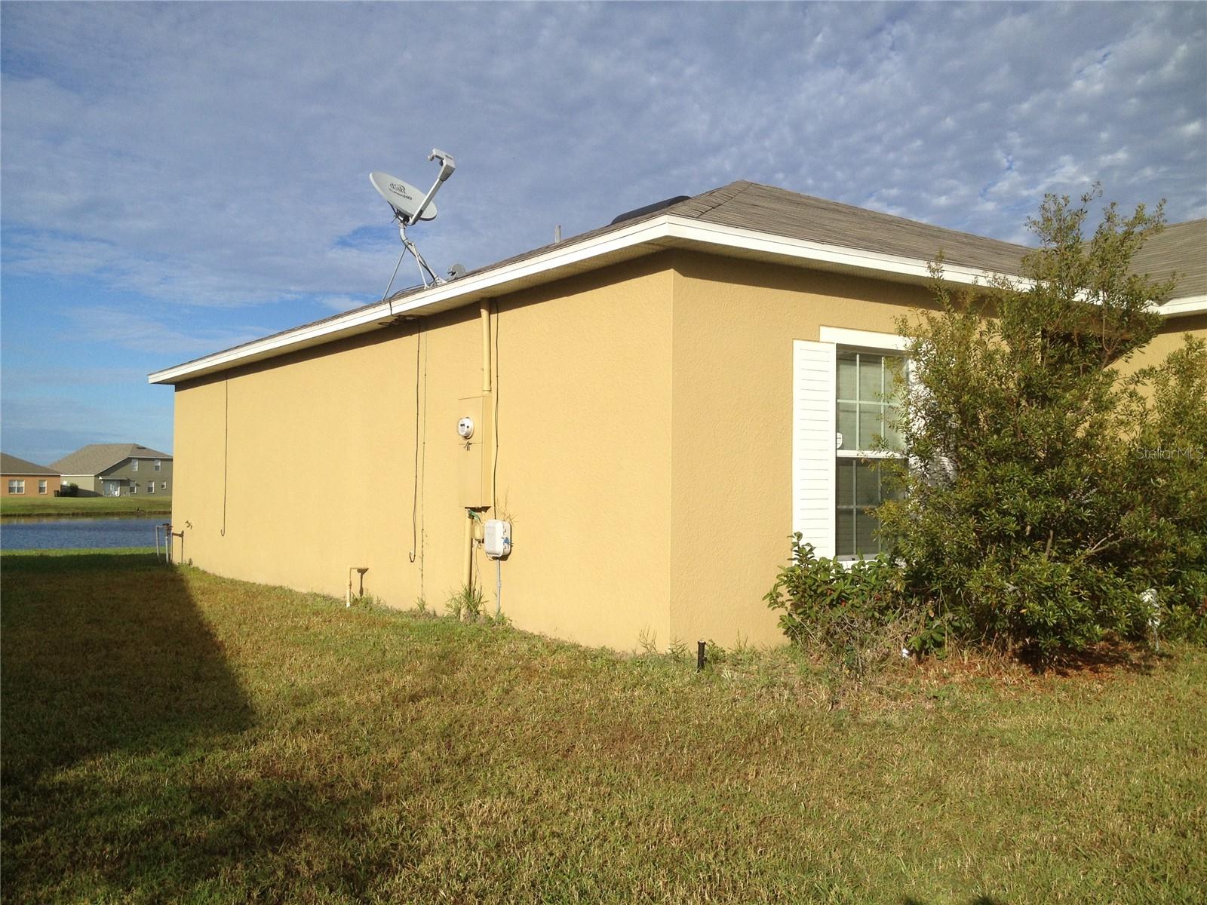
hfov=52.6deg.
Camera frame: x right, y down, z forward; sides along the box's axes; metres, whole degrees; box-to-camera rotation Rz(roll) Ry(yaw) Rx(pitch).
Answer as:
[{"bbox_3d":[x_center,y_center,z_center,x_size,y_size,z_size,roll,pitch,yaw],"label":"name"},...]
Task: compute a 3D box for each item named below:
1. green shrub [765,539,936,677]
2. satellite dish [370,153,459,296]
[{"bbox_3d":[1.556,0.961,7.700,1.050,0.880,0.900,2,-3,-35],"label":"green shrub"},{"bbox_3d":[-1.560,-1.870,10.220,0.920,1.080,0.700,-1,-3,30],"label":"satellite dish"}]

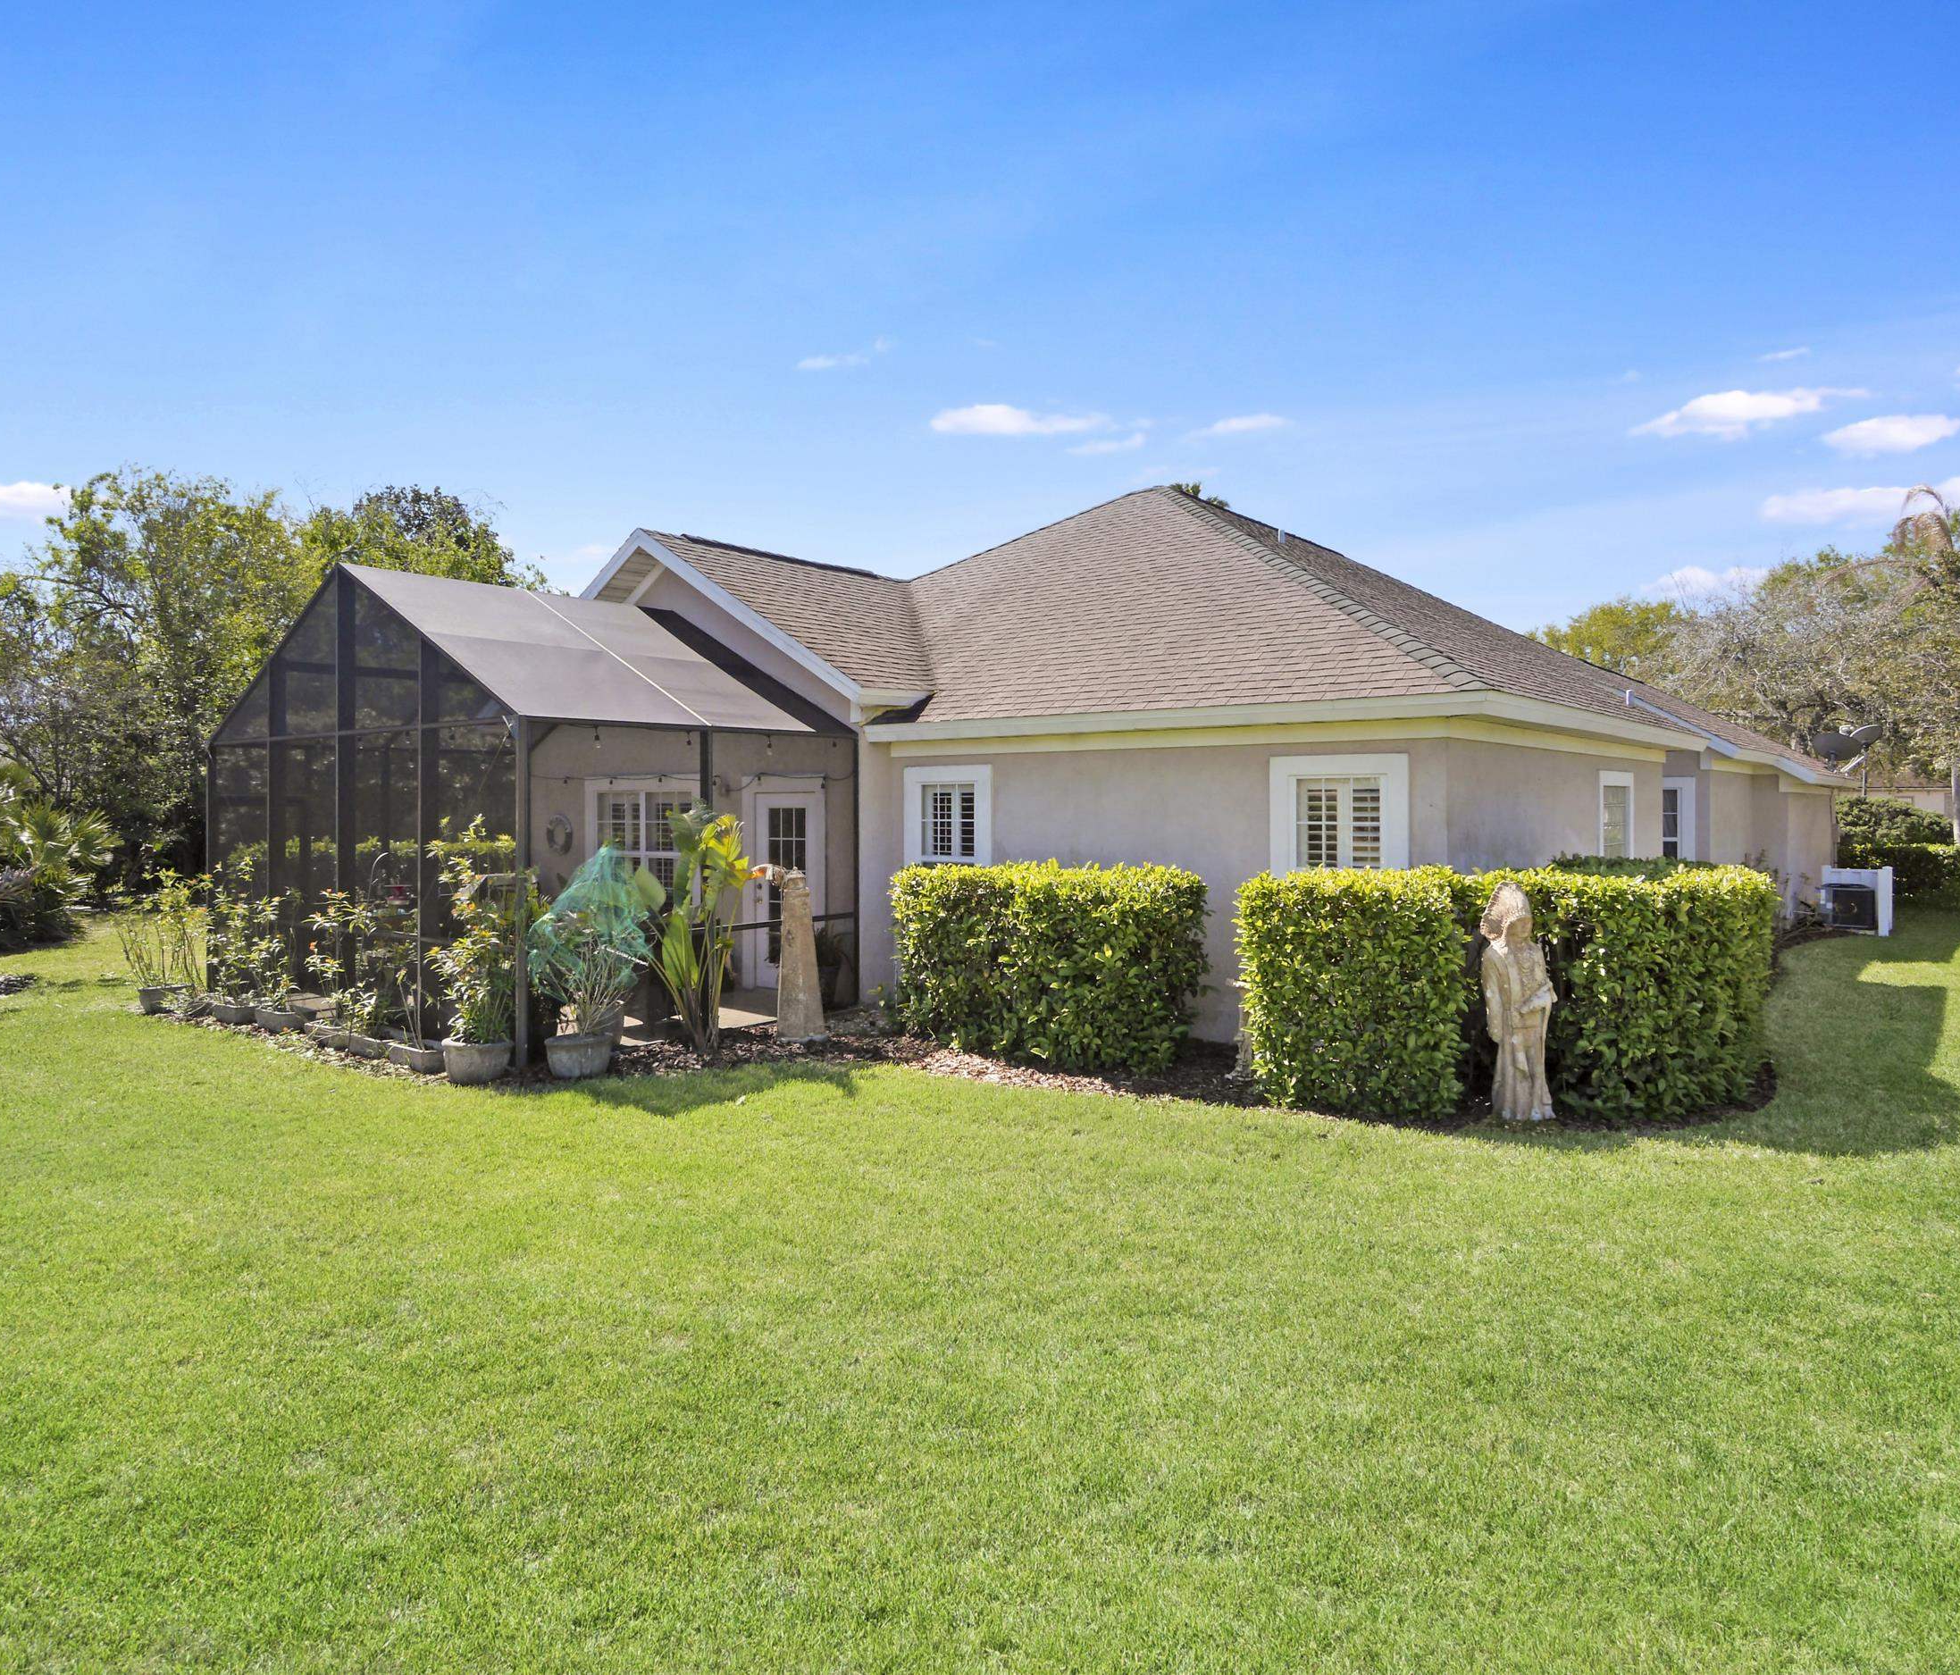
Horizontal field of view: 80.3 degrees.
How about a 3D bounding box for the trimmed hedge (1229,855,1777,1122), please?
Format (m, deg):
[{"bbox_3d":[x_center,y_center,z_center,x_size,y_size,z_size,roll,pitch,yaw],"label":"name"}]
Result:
[{"bbox_3d":[3.645,0.979,8.329,3.450,1.550,1.750,0,2,13],"label":"trimmed hedge"}]

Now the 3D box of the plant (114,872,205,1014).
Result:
[{"bbox_3d":[-8.204,1.036,11.631,0.760,1.400,0.740,-1,2,-35],"label":"plant"}]

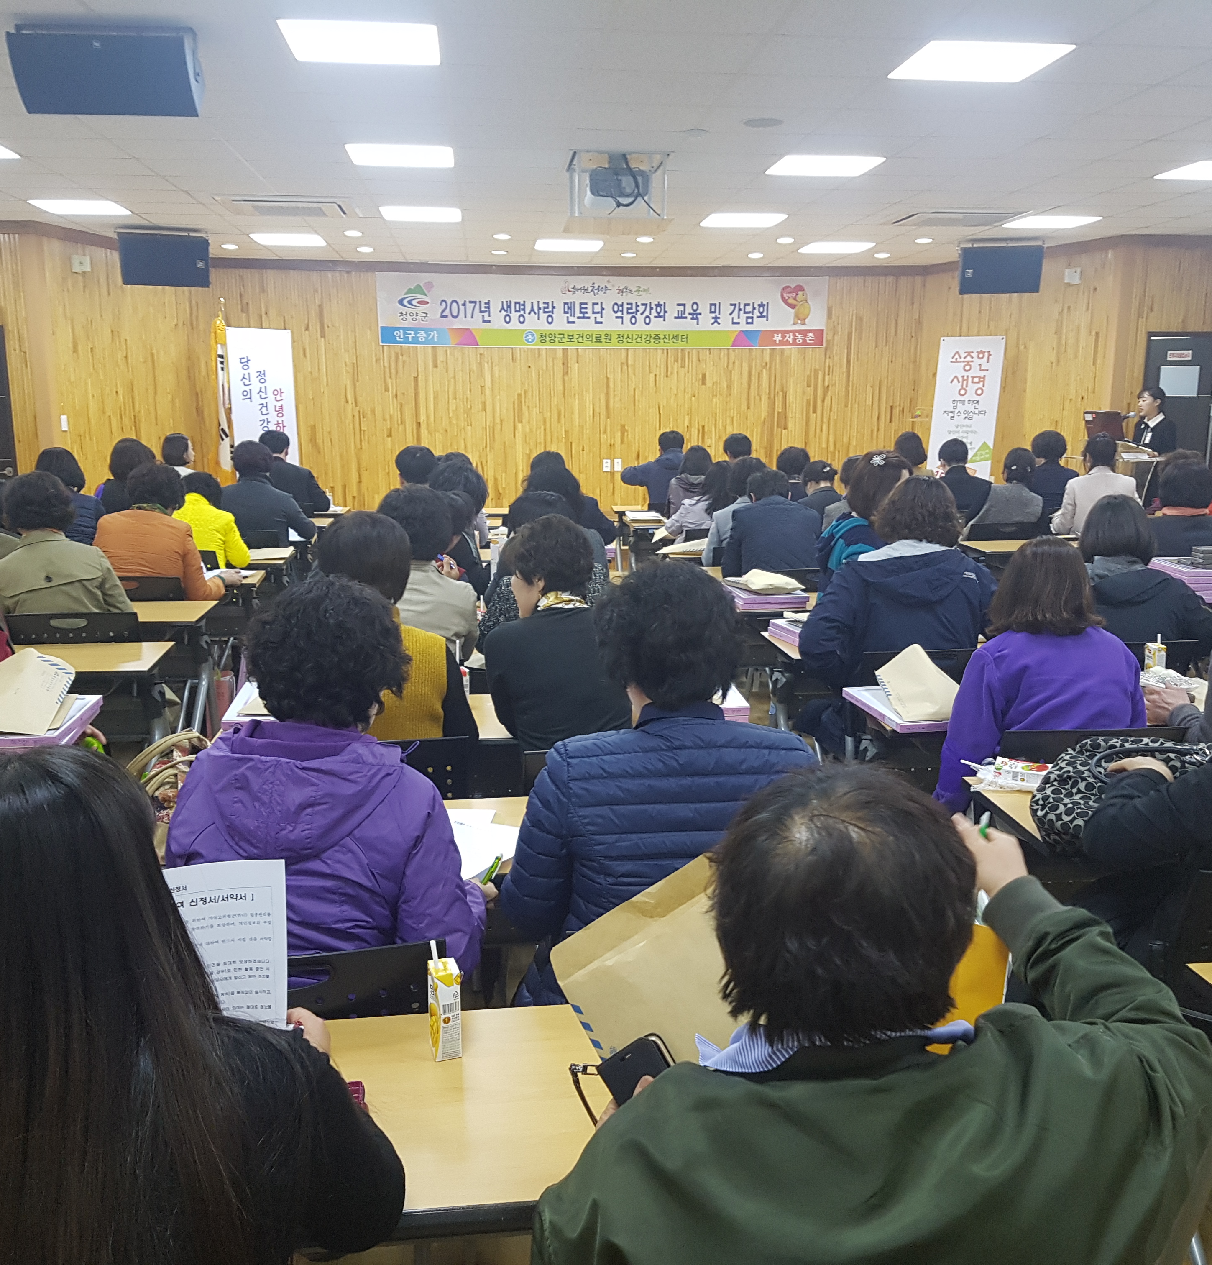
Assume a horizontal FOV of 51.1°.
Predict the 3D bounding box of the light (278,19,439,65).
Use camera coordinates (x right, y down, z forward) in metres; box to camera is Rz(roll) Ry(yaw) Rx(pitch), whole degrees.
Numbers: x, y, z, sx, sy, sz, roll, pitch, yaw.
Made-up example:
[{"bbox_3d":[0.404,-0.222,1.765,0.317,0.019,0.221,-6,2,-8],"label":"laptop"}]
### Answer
[{"bbox_3d":[-0.985,-2.415,5.153,0.605,0.060,0.605,-1,10,-5],"label":"light"}]

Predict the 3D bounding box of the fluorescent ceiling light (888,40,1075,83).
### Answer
[{"bbox_3d":[1.596,-2.465,5.433,0.605,0.060,0.605,-1,10,-5],"label":"fluorescent ceiling light"}]

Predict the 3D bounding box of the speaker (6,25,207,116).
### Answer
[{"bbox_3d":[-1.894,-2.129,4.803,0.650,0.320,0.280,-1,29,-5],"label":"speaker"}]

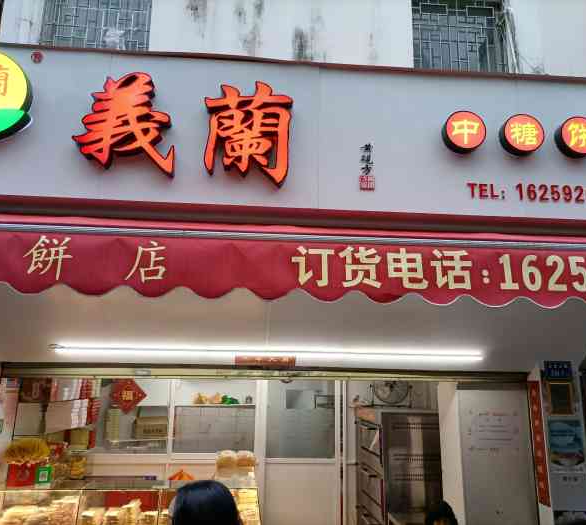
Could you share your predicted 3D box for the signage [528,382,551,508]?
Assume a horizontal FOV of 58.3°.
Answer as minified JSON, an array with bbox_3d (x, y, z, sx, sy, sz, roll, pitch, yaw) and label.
[{"bbox_3d":[1.744,1.266,3.719,0.012,0.819,0.159,2,-14,-4],"label":"signage"}]

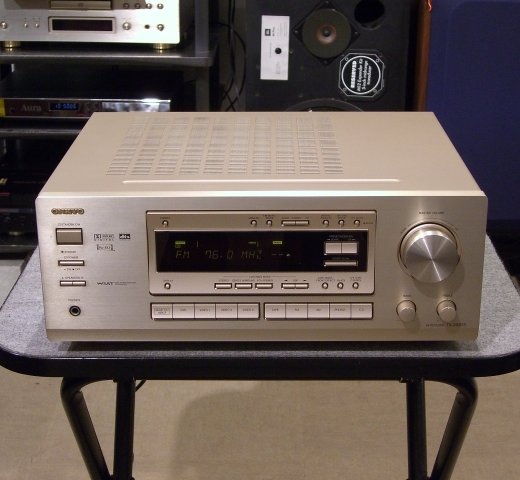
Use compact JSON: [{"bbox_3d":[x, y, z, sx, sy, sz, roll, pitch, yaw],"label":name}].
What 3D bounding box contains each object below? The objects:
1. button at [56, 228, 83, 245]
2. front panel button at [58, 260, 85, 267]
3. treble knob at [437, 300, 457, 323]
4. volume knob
[{"bbox_3d":[-0.185,-0.003,1.025,0.024,0.016,0.005,0,20,1],"label":"button"},{"bbox_3d":[-0.185,0.023,1.034,0.024,0.005,0.005,0,20,1],"label":"front panel button"},{"bbox_3d":[0.186,0.071,1.043,0.018,0.018,0.014,0,20,1],"label":"treble knob"},{"bbox_3d":[0.164,0.014,1.016,0.054,0.054,0.025,0,20,1],"label":"volume knob"}]

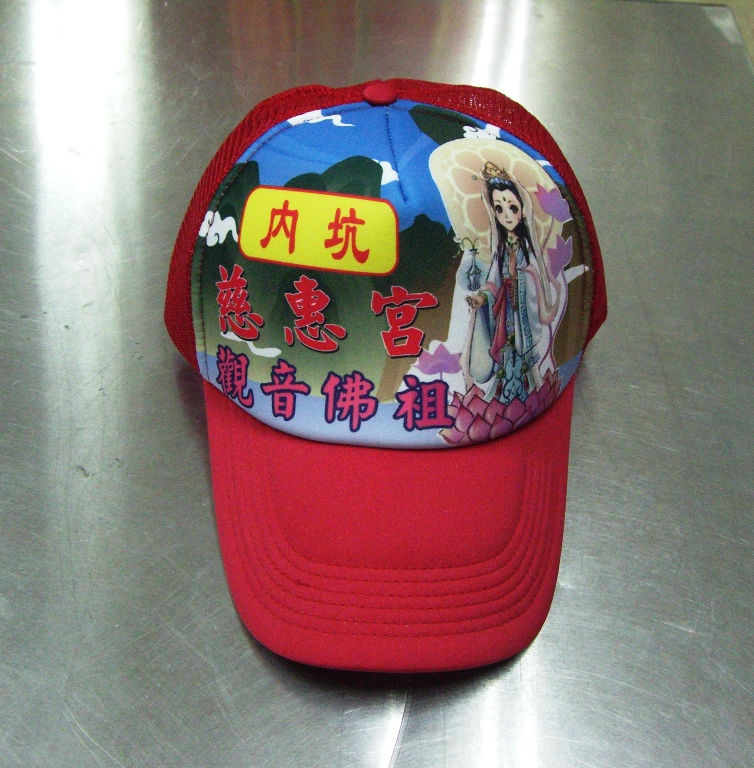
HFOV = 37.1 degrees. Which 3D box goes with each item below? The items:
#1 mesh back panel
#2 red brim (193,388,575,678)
[{"bbox_3d":[0.003,-0.086,0.469,0.178,0.119,0.140,-1,46,-2],"label":"mesh back panel"},{"bbox_3d":[0.006,0.045,0.405,0.146,0.036,0.119,-1,56,-2],"label":"red brim"}]

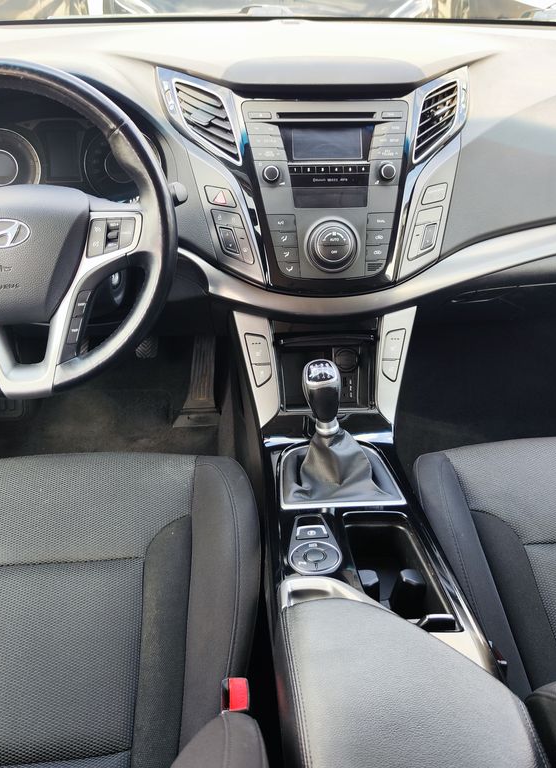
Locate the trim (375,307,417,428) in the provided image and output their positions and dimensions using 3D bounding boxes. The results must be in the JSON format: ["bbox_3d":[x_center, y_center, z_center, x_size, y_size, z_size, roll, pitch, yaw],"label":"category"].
[{"bbox_3d":[0.162,-0.024,0.942,0.062,0.162,0.023,-2,7,-4],"label":"trim"}]

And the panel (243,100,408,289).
[{"bbox_3d":[0.066,-0.246,0.894,0.216,0.240,0.040,-2,8,-5],"label":"panel"}]

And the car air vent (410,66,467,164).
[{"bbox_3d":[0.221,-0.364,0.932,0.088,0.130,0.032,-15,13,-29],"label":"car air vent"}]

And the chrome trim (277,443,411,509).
[{"bbox_3d":[0.077,0.114,0.876,0.155,0.018,0.113,-2,38,-4],"label":"chrome trim"}]

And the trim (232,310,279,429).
[{"bbox_3d":[-0.026,-0.024,0.959,0.050,0.166,0.025,-10,10,1],"label":"trim"}]

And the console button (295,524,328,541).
[{"bbox_3d":[0.042,0.185,0.843,0.042,0.014,0.026,-2,38,-5],"label":"console button"}]

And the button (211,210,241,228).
[{"bbox_3d":[-0.066,-0.213,0.883,0.040,0.022,0.016,9,8,9],"label":"button"}]

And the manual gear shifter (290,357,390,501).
[{"bbox_3d":[0.066,0.040,0.837,0.115,0.172,0.100,-2,35,-4],"label":"manual gear shifter"}]

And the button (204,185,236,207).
[{"bbox_3d":[-0.073,-0.242,0.882,0.040,0.026,0.016,9,8,9],"label":"button"}]

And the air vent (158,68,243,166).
[{"bbox_3d":[-0.103,-0.352,0.897,0.130,0.122,0.048,14,7,18],"label":"air vent"}]

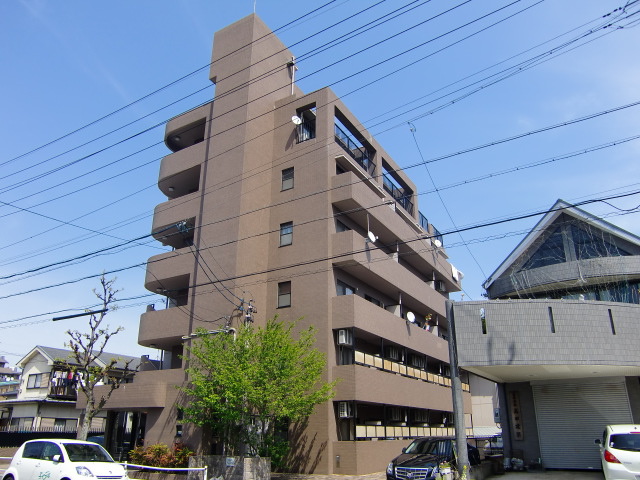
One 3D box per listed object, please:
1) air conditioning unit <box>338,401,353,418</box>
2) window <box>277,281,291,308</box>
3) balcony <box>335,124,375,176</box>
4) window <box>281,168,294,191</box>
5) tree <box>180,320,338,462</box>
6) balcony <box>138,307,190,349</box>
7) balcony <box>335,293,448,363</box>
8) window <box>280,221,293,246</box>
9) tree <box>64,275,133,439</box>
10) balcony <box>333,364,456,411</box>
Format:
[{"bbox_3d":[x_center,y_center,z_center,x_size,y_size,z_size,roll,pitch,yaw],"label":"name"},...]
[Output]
[{"bbox_3d":[1.052,7.021,21.296,0.302,0.564,0.806,-11,-23,28],"label":"air conditioning unit"},{"bbox_3d":[-1.542,2.421,22.912,0.675,1.178,0.141,-11,-23,28],"label":"window"},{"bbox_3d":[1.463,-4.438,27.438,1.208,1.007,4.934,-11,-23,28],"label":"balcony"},{"bbox_3d":[-1.507,-2.901,24.882,0.675,1.148,0.141,-11,-23,28],"label":"window"},{"bbox_3d":[-2.140,5.326,17.978,5.136,5.388,4.532,3,-20,-6],"label":"tree"},{"bbox_3d":[-6.782,4.239,24.626,4.230,1.349,2.518,-11,-23,28],"label":"balcony"},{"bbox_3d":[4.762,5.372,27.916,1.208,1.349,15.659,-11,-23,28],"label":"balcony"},{"bbox_3d":[-1.525,-0.252,23.902,0.675,1.138,0.141,-11,-23,28],"label":"window"},{"bbox_3d":[-7.382,4.455,17.169,2.518,6.798,2.417,9,-22,-21],"label":"tree"},{"bbox_3d":[4.869,8.145,27.123,1.208,1.359,16.163,-11,-23,28],"label":"balcony"}]

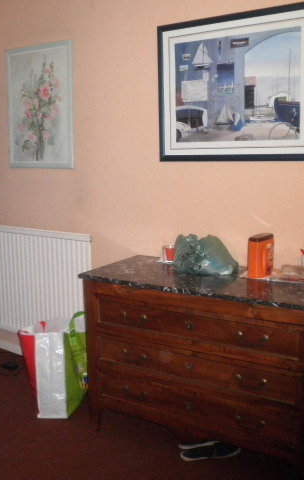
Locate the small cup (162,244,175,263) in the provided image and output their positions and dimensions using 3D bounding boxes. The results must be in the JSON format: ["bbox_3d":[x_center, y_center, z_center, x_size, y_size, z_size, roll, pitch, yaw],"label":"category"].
[{"bbox_3d":[0.097,0.080,2.631,0.075,0.088,0.075,0,9,0],"label":"small cup"}]

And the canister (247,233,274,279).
[{"bbox_3d":[0.530,0.075,2.334,0.150,0.193,0.078,-7,12,-37],"label":"canister"}]

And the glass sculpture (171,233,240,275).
[{"bbox_3d":[0.271,0.068,2.401,0.300,0.185,0.160,3,10,18],"label":"glass sculpture"}]

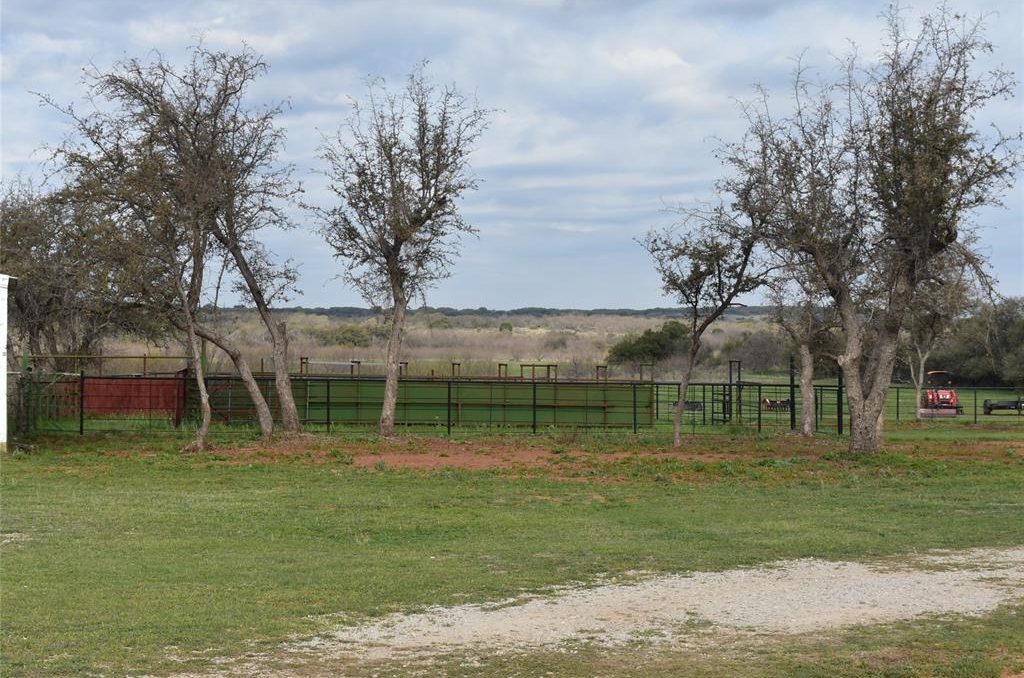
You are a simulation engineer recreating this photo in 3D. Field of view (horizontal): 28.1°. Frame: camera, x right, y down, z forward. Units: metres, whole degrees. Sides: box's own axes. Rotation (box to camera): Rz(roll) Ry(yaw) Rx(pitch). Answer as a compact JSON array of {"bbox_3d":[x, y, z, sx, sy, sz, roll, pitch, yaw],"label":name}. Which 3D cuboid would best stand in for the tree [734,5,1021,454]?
[{"bbox_3d":[8.302,-2.487,46.500,6.500,10.220,5.980,0,1,0],"label":"tree"}]

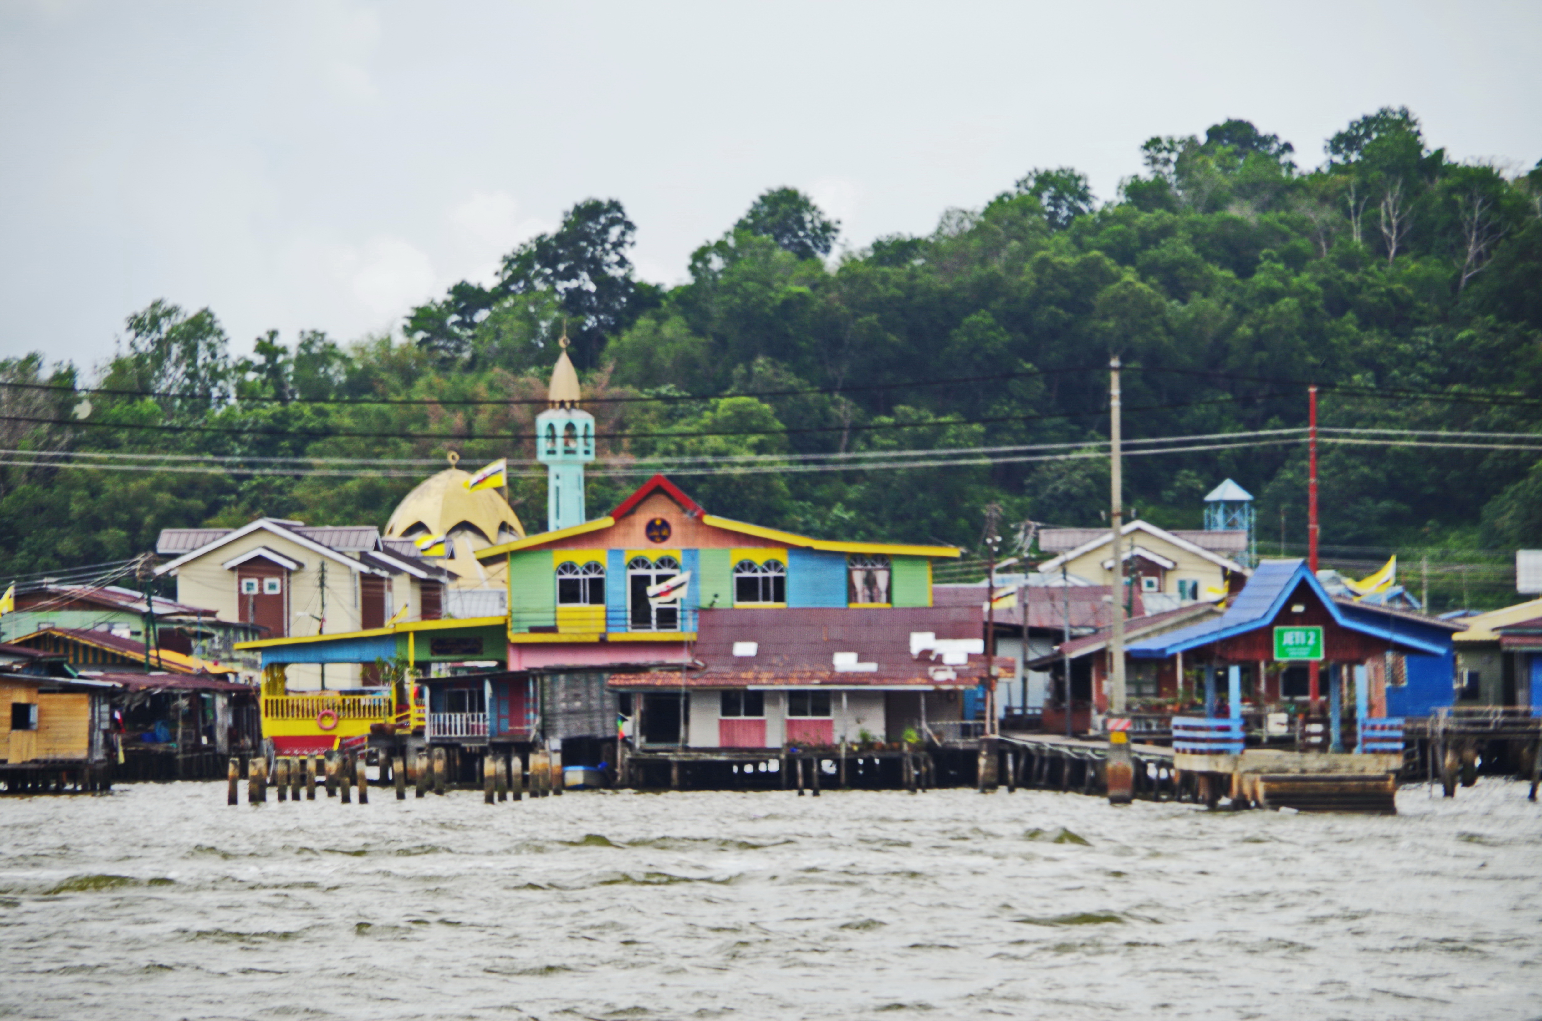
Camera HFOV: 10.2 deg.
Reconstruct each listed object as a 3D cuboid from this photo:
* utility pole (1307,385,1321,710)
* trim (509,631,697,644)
[{"bbox_3d":[19.613,1.392,312.000,0.350,11.878,0.350,0,-1,0],"label":"utility pole"},{"bbox_3d":[-5.631,4.256,289.300,6.300,0.400,0.200,0,-1,0],"label":"trim"}]

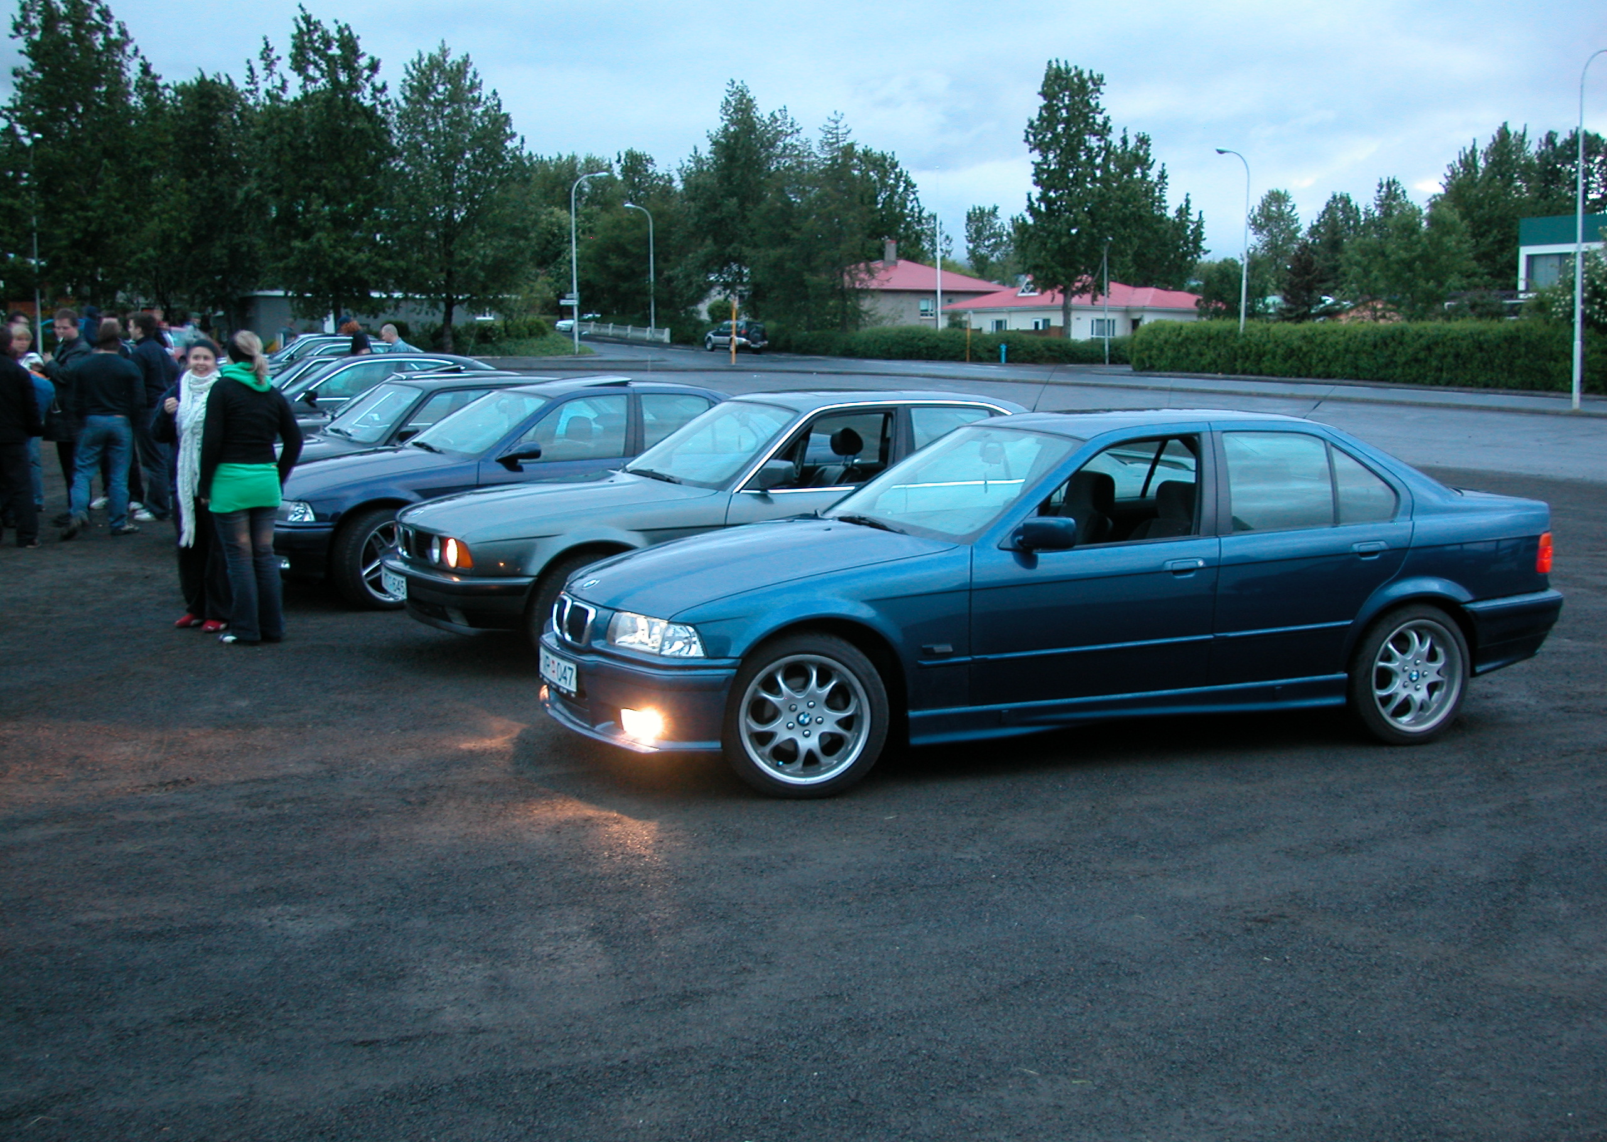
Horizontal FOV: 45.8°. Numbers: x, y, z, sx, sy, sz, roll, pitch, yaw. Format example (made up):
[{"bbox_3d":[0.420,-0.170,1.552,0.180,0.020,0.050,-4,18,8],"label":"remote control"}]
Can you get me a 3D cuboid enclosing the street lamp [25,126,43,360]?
[{"bbox_3d":[-26.277,-11.386,65.523,0.300,8.000,1.600,-5,9,-35],"label":"street lamp"}]

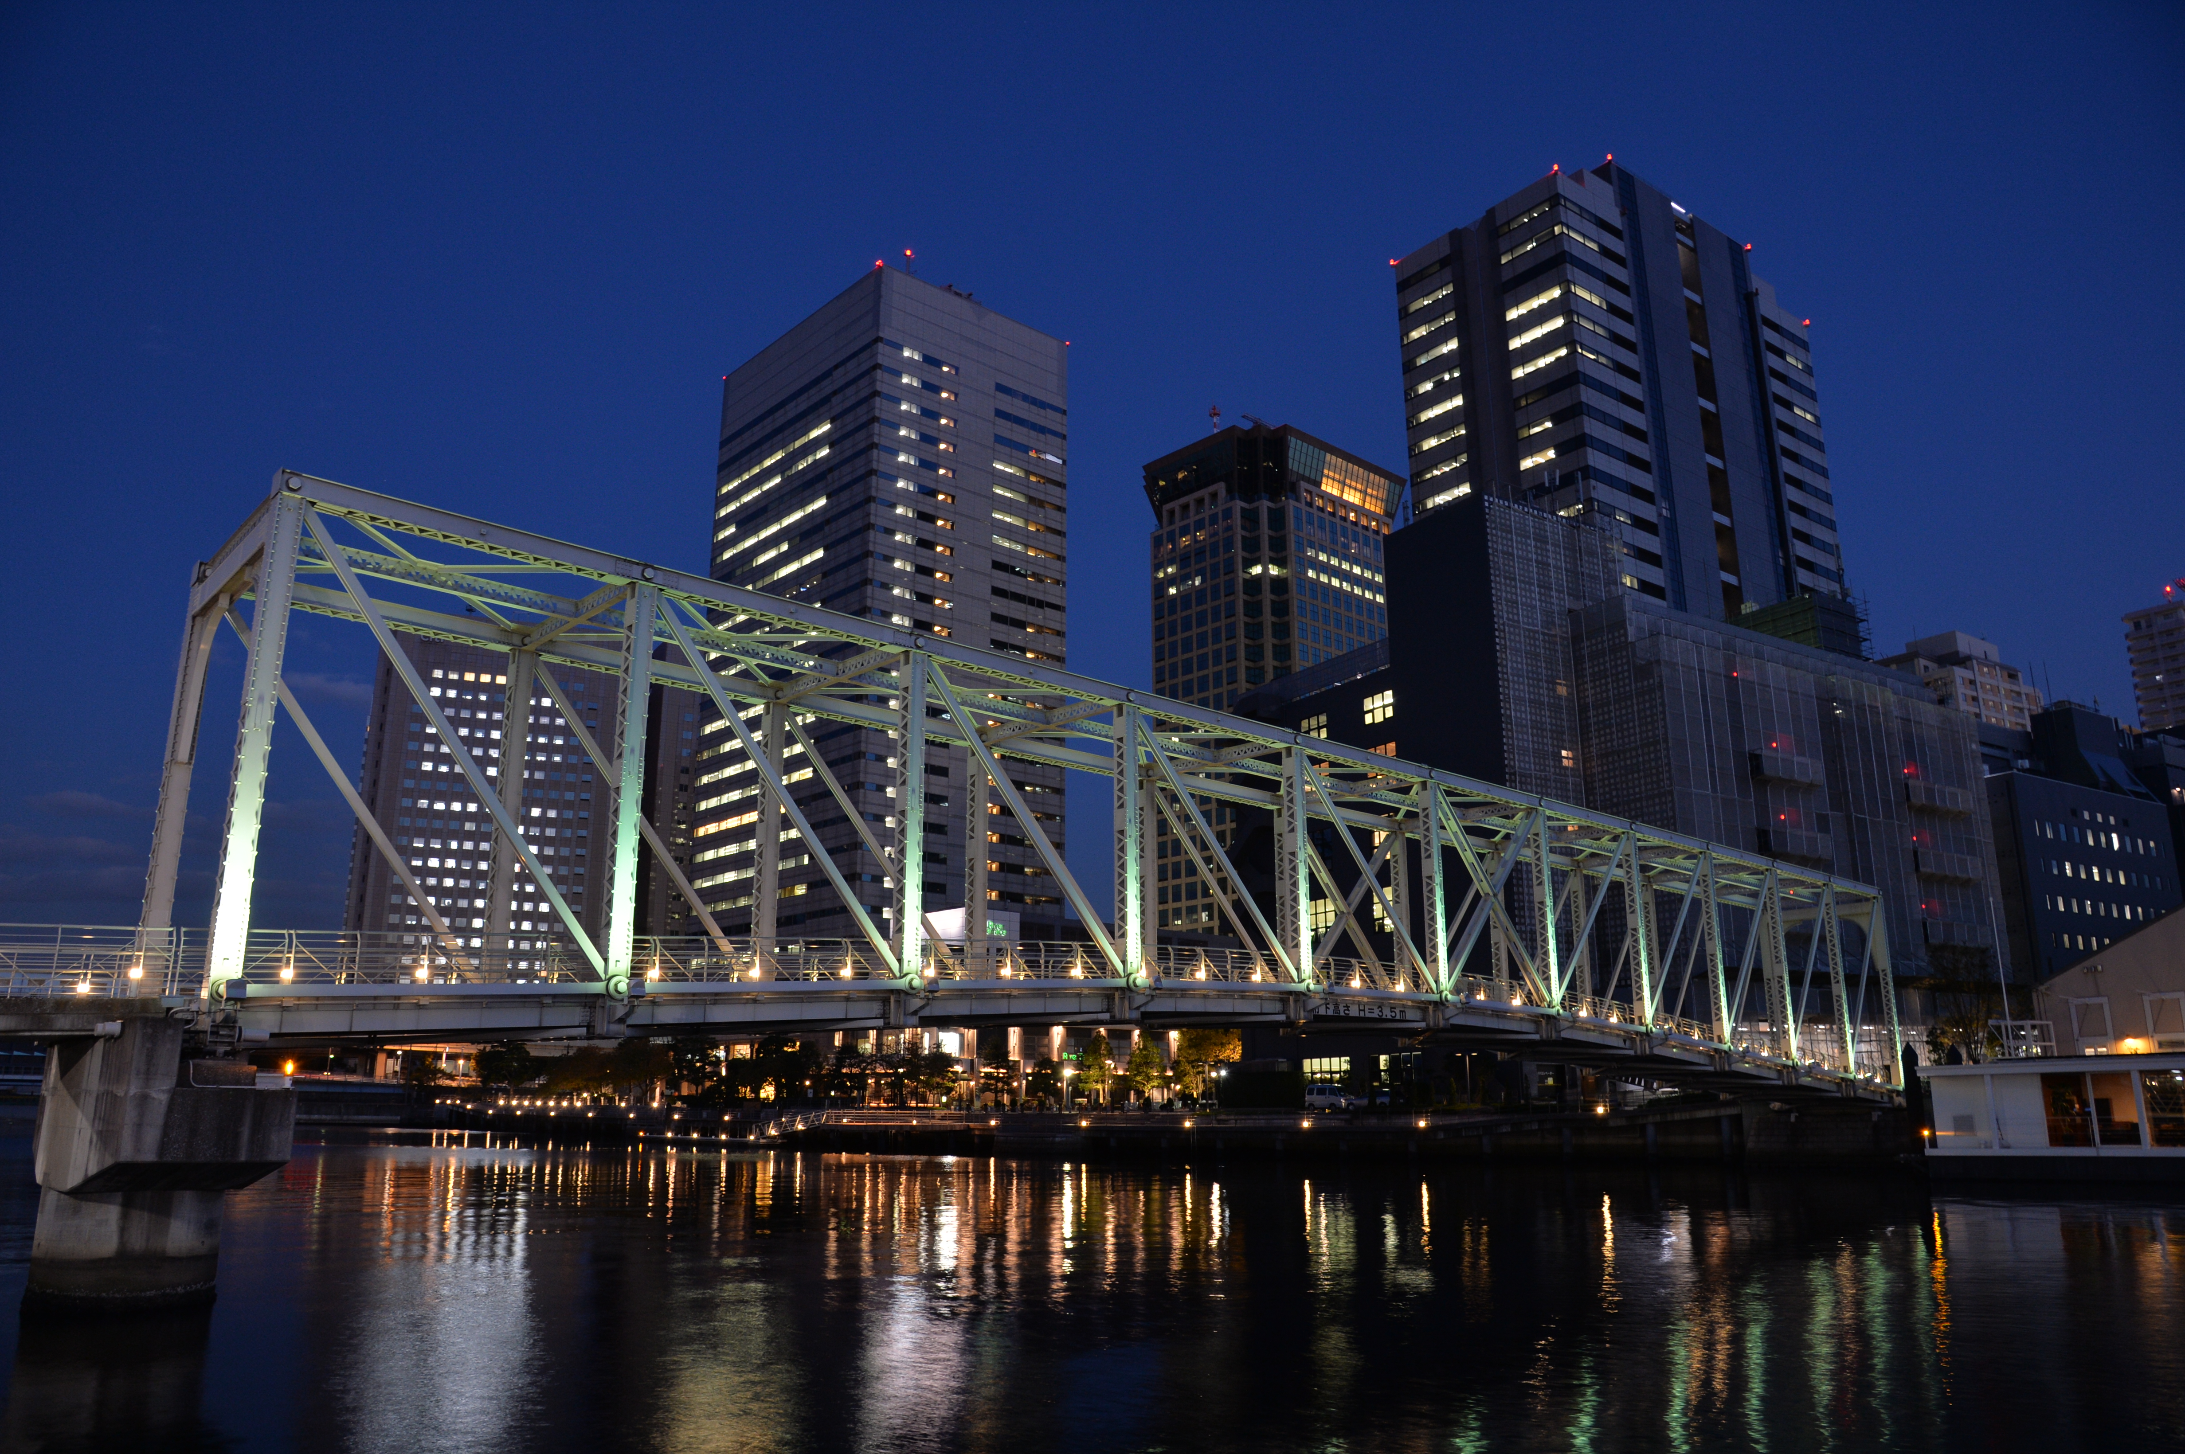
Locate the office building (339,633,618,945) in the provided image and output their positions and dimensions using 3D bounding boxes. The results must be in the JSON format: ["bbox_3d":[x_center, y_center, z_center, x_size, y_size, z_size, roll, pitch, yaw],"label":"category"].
[{"bbox_3d":[-132.819,31.306,321.673,51.165,101.147,42.000,6,-16,-21],"label":"office building"}]

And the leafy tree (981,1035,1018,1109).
[{"bbox_3d":[-7.343,27.105,114.075,2.955,5.552,2.955,1,-15,-3],"label":"leafy tree"}]

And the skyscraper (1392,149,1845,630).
[{"bbox_3d":[73.834,-9.997,196.016,55.500,118.000,28.000,10,-18,-34],"label":"skyscraper"}]

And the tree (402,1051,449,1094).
[{"bbox_3d":[-101.787,53.678,223.766,7.300,7.830,7.300,0,-14,0],"label":"tree"}]

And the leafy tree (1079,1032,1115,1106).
[{"bbox_3d":[0.243,25.095,106.289,2.635,5.595,2.635,0,-14,0],"label":"leafy tree"}]

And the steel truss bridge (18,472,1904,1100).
[{"bbox_3d":[13.002,8.760,57.738,86.410,12.300,7.460,13,-20,-42],"label":"steel truss bridge"}]

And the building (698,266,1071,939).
[{"bbox_3d":[-31.017,-2.123,209.870,32.540,110.542,44.380,13,-19,-40],"label":"building"}]

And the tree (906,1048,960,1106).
[{"bbox_3d":[-13.239,28.932,120.057,4.503,4.974,4.503,2,-15,-6],"label":"tree"}]

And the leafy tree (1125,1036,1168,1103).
[{"bbox_3d":[4.851,29.891,127.575,3.900,6.480,3.900,0,-14,0],"label":"leafy tree"}]

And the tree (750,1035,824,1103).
[{"bbox_3d":[-28.778,32.208,136.227,6.770,6.629,6.770,3,-15,-11],"label":"tree"}]

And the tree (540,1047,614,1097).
[{"bbox_3d":[-66.940,45.578,190.714,8.900,7.320,8.900,0,-14,0],"label":"tree"}]

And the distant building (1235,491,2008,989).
[{"bbox_3d":[55.161,12.717,149.792,68.000,52.000,39.000,9,-17,-32],"label":"distant building"}]

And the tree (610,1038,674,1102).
[{"bbox_3d":[-48.868,37.225,156.929,6.555,7.152,6.555,5,-15,-16],"label":"tree"}]

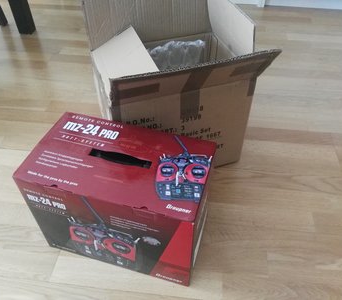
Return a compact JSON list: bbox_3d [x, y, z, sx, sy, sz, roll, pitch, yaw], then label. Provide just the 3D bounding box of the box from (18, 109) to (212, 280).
[{"bbox_3d":[-0.104,0.116,0.765,0.365,0.281,0.208,12,47,12],"label":"box"}]

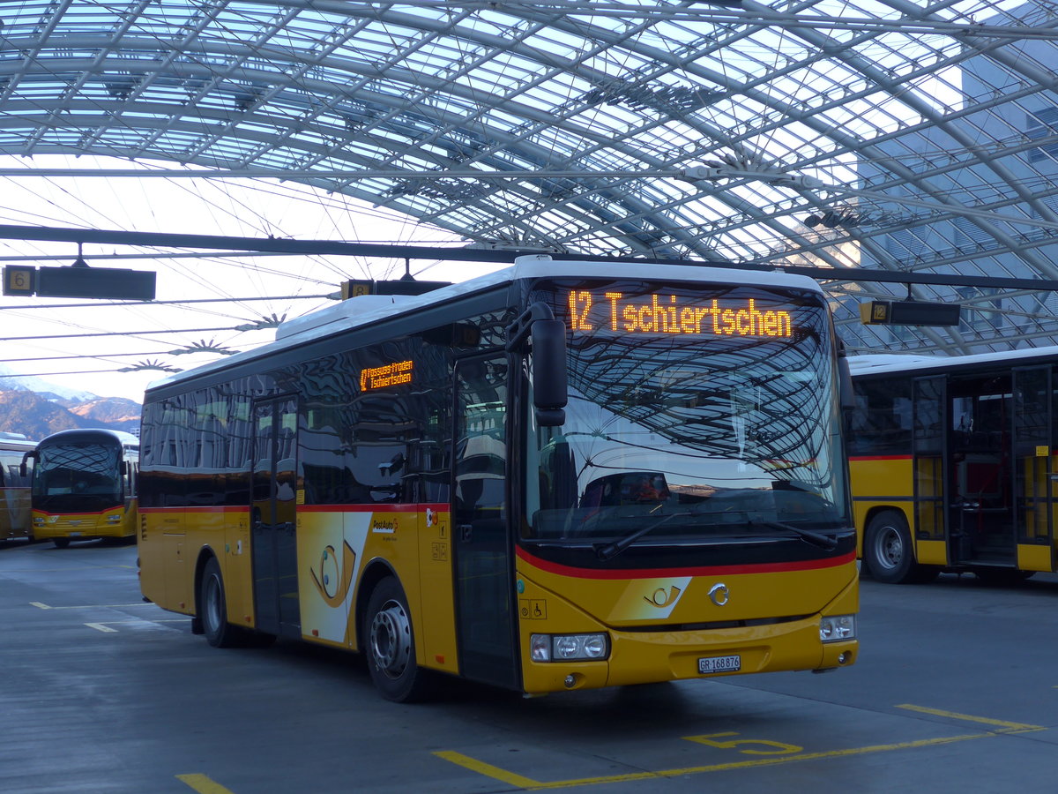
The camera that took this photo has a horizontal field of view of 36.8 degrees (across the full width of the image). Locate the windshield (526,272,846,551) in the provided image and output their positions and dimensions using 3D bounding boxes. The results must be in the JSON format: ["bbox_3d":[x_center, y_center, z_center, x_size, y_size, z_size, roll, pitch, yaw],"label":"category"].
[{"bbox_3d":[1.086,0.089,10.172,2.400,1.600,0.360,0,-8,-26],"label":"windshield"}]

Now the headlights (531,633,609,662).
[{"bbox_3d":[0.243,1.512,9.620,0.470,0.180,0.160,0,-4,-16],"label":"headlights"}]

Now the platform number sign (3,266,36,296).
[{"bbox_3d":[-7.006,-1.569,21.833,0.380,0.400,0.350,0,-4,-26],"label":"platform number sign"}]

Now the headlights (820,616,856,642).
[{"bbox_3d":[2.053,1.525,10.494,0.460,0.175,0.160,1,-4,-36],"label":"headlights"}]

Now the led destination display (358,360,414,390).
[{"bbox_3d":[-1.068,-0.163,11.924,0.070,0.180,1.100,0,-4,-26],"label":"led destination display"}]

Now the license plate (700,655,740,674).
[{"bbox_3d":[1.191,1.671,9.916,0.305,0.095,0.020,0,-4,-26],"label":"license plate"}]

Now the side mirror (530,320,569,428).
[{"bbox_3d":[0.119,-0.134,9.120,0.210,0.620,0.130,-1,-4,-1],"label":"side mirror"}]

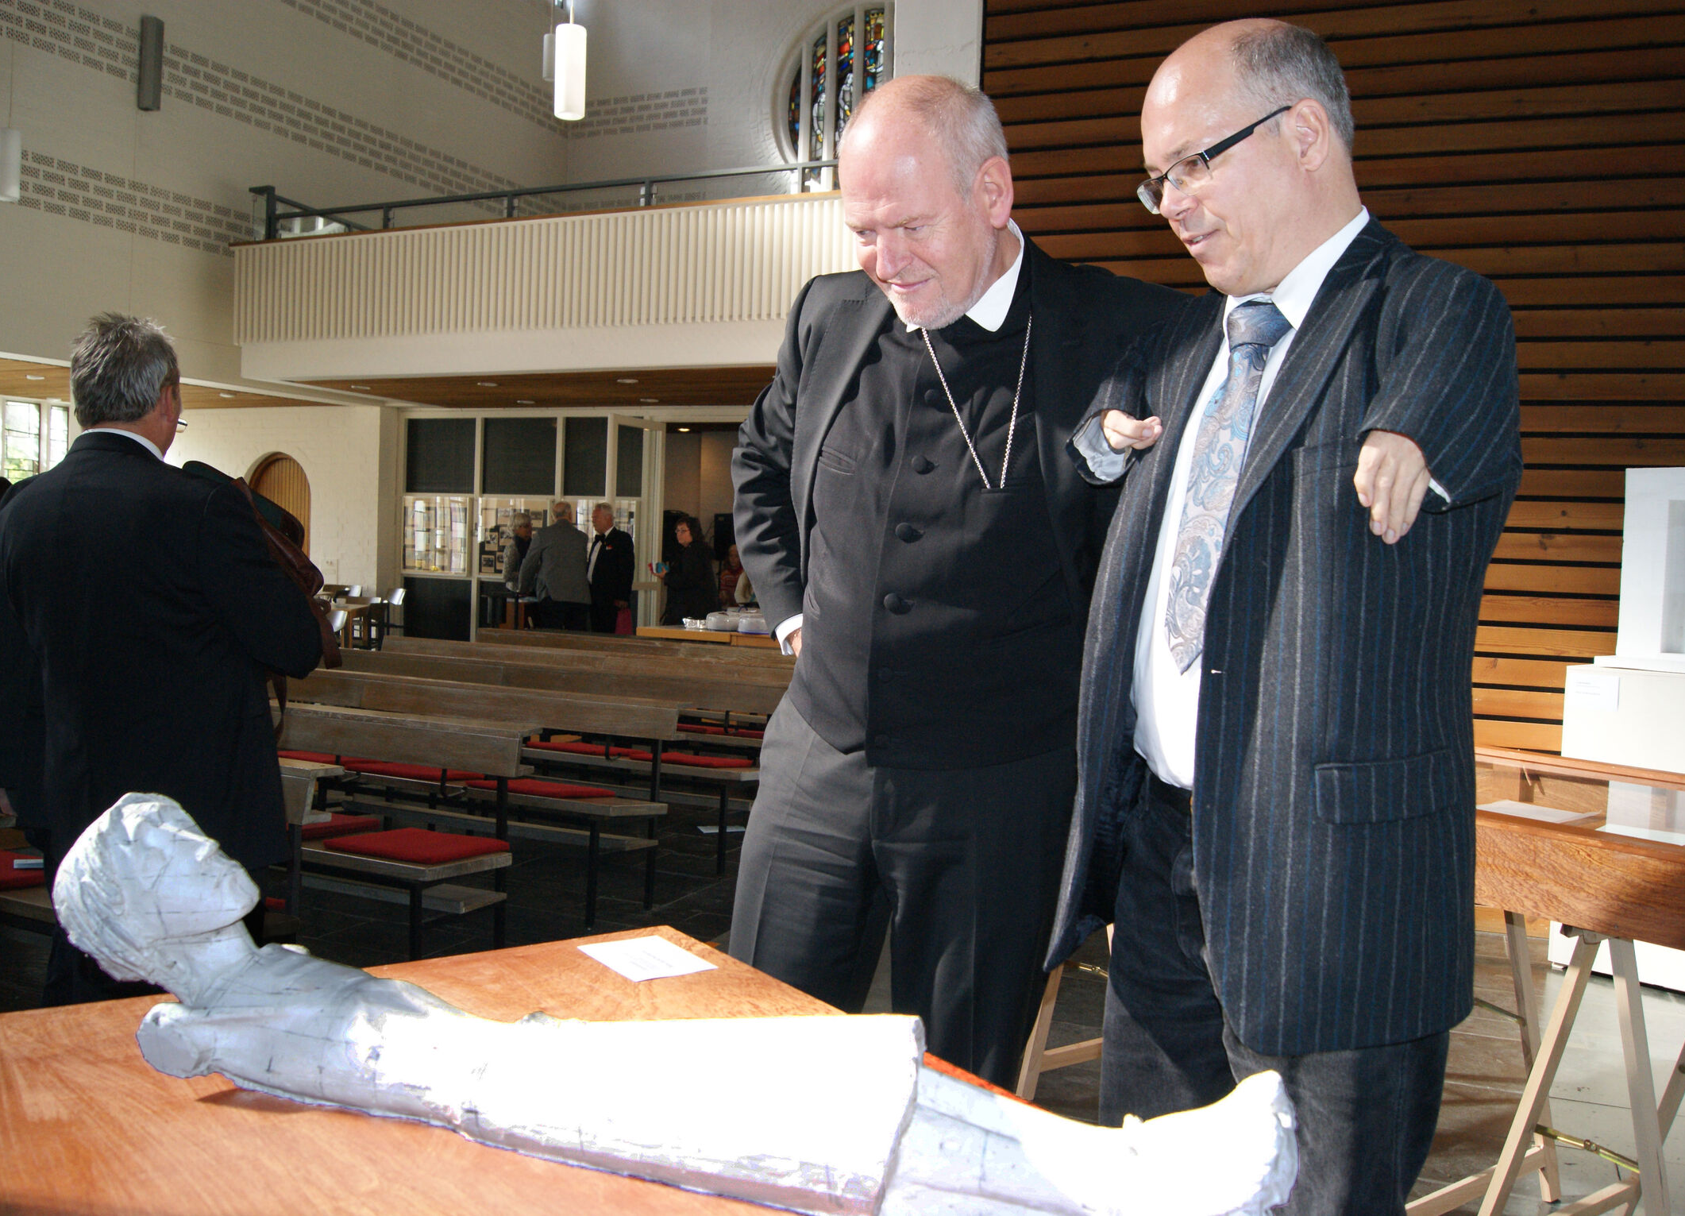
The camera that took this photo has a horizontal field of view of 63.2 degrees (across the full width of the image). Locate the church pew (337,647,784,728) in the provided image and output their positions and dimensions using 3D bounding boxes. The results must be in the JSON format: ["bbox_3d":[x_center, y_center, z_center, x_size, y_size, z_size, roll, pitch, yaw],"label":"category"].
[{"bbox_3d":[-1.960,0.676,6.933,3.426,0.773,0.770,3,3,24],"label":"church pew"}]

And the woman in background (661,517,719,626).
[{"bbox_3d":[-1.254,0.061,11.339,0.420,1.620,0.470,0,3,-30],"label":"woman in background"}]

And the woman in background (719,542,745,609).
[{"bbox_3d":[-1.076,0.072,13.533,0.460,1.399,0.400,2,3,0],"label":"woman in background"}]

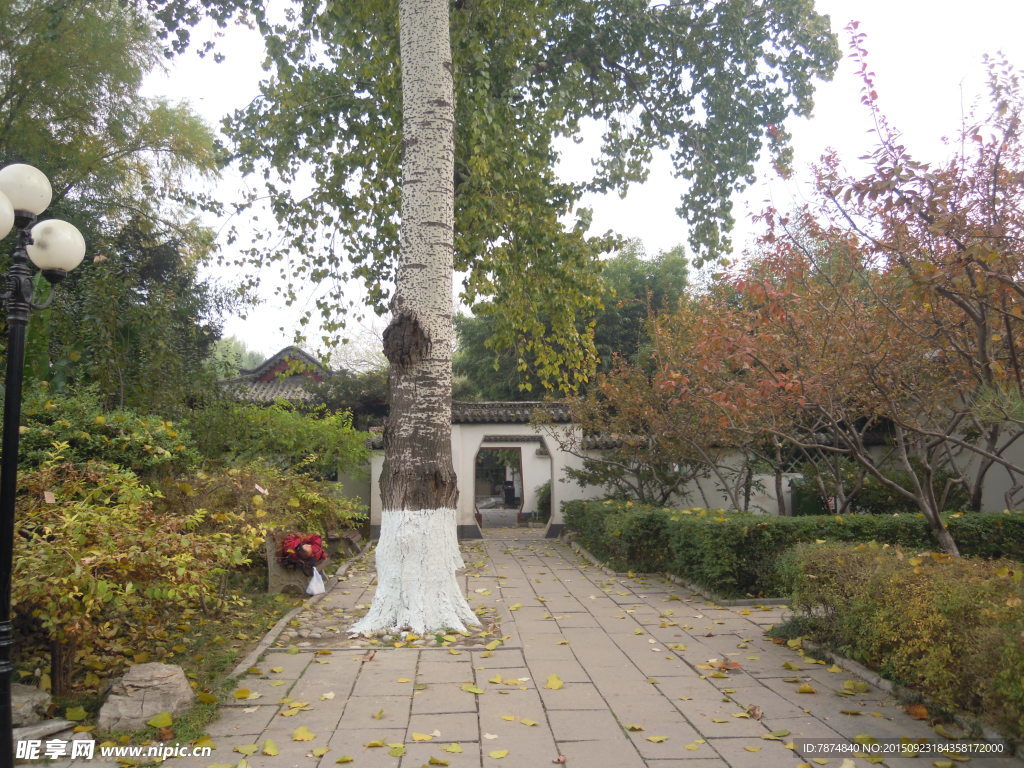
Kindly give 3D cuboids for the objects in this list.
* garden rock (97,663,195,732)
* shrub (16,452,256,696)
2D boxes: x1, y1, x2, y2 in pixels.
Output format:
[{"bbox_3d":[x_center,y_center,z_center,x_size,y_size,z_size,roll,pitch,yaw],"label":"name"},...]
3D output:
[{"bbox_3d":[-2.178,1.835,4.926,0.540,0.300,0.420,3,-6,-29],"label":"garden rock"},{"bbox_3d":[-2.671,1.272,5.804,1.600,1.630,1.550,3,-6,-25],"label":"shrub"}]

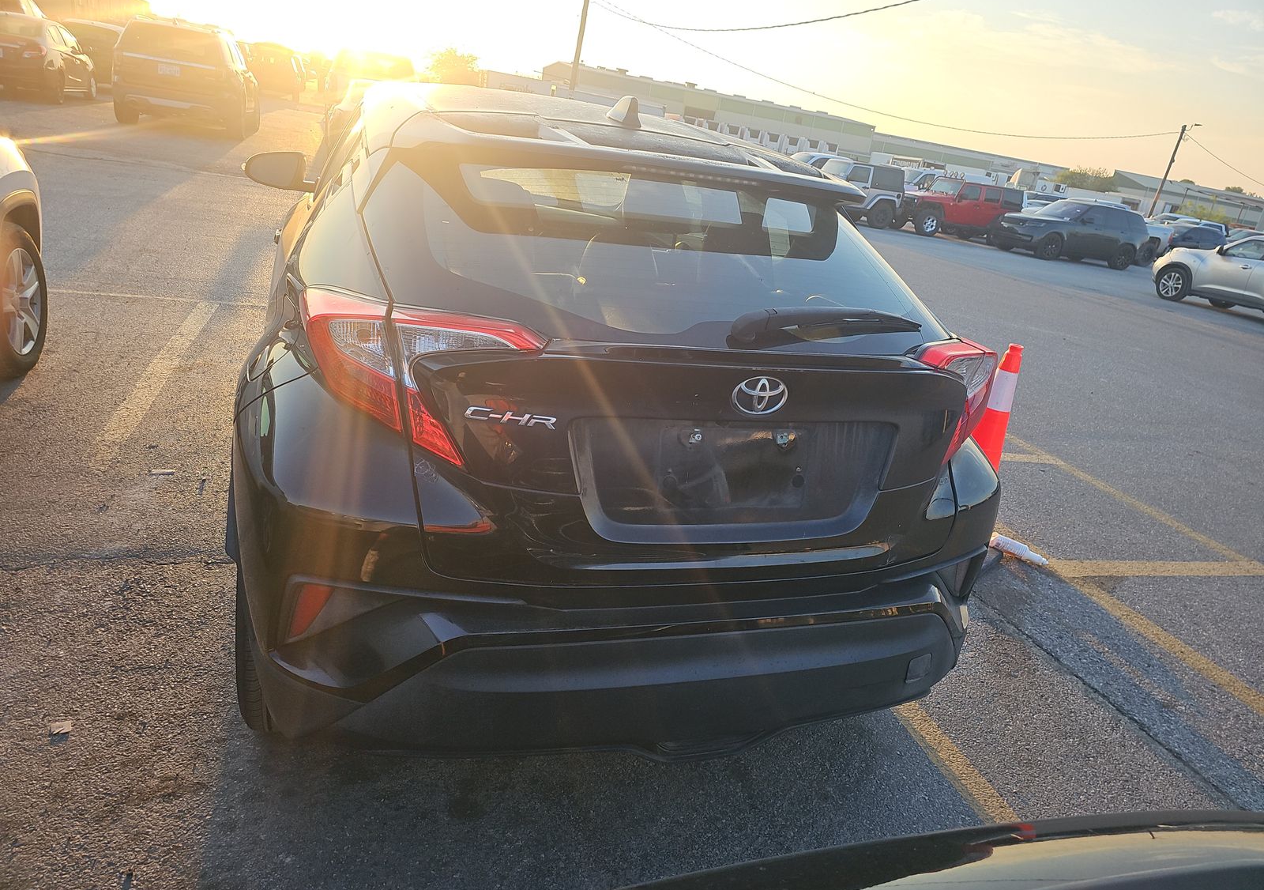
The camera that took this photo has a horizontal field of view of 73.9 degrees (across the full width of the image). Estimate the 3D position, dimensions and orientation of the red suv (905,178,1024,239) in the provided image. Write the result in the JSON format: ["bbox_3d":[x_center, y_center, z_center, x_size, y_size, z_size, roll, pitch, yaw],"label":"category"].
[{"bbox_3d":[10.509,-7.676,27.177,4.600,1.880,1.900,2,22,-23],"label":"red suv"}]

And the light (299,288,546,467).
[{"bbox_3d":[-0.375,-0.122,1.475,0.400,0.240,0.310,0,22,-21],"label":"light"}]

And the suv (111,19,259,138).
[{"bbox_3d":[-8.226,-6.965,15.996,2.000,1.780,5.000,3,22,-19],"label":"suv"}]

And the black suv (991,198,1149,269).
[{"bbox_3d":[13.820,-6.700,26.296,4.980,1.850,2.030,2,22,-23],"label":"black suv"}]

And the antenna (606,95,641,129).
[{"bbox_3d":[-0.020,-0.858,2.160,0.060,0.074,0.170,0,22,-21],"label":"antenna"}]

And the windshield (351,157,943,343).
[{"bbox_3d":[0.137,-0.389,1.736,1.250,0.160,0.590,0,53,-21],"label":"windshield"}]

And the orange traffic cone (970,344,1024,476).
[{"bbox_3d":[1.483,0.014,3.568,0.370,0.914,0.370,12,20,2],"label":"orange traffic cone"}]

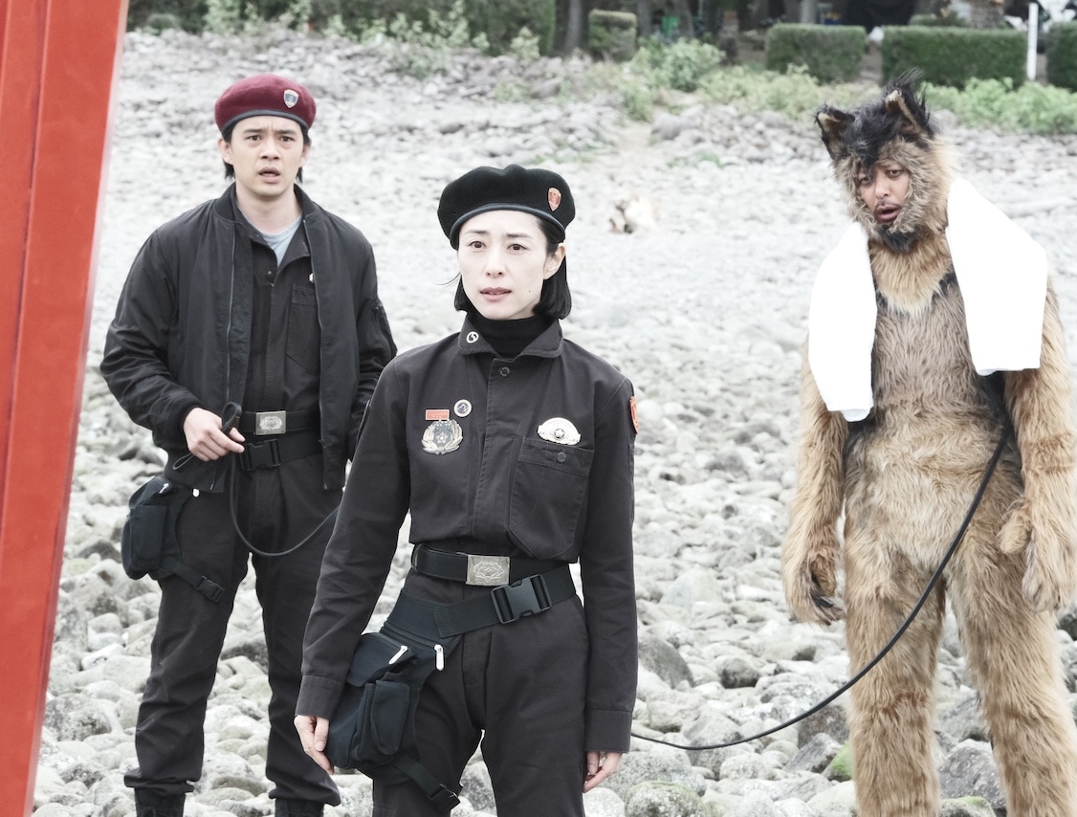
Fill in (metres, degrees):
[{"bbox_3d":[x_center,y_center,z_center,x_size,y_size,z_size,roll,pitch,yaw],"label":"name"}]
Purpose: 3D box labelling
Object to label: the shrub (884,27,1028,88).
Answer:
[{"bbox_3d":[5.341,-4.516,85.000,1.800,0.820,0.900,0,3,0],"label":"shrub"}]

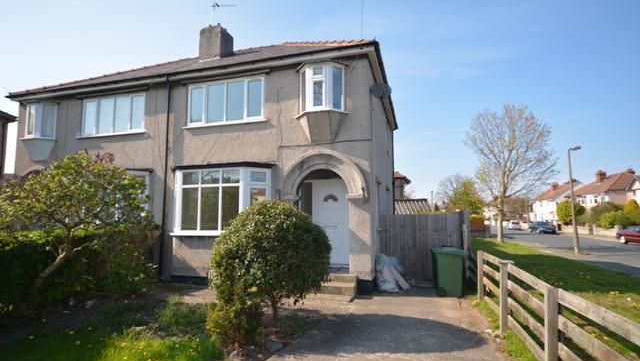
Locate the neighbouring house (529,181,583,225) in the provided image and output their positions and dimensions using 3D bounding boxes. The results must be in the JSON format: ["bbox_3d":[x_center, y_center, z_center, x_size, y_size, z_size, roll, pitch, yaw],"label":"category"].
[{"bbox_3d":[49.000,4.870,68.000,7.200,8.200,13.000,-2,-6,18],"label":"neighbouring house"}]

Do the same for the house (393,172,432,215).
[{"bbox_3d":[5.400,1.744,36.000,8.000,7.800,9.000,-2,-6,19],"label":"house"}]

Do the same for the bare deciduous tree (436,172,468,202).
[{"bbox_3d":[17.454,2.868,44.000,5.000,7.630,5.000,-2,-6,18],"label":"bare deciduous tree"}]

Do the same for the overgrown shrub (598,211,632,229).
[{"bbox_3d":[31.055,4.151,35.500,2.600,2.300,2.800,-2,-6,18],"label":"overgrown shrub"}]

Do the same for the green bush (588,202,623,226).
[{"bbox_3d":[30.680,3.654,36.300,2.800,2.700,2.800,-2,-6,16],"label":"green bush"}]

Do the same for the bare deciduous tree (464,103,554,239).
[{"bbox_3d":[14.039,-0.626,25.025,6.100,10.300,6.100,-2,-6,18],"label":"bare deciduous tree"}]

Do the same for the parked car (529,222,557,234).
[{"bbox_3d":[26.347,5.613,40.000,1.730,1.440,4.200,-2,-6,16],"label":"parked car"}]

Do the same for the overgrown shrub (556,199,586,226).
[{"bbox_3d":[32.851,4.288,44.300,2.900,3.500,2.900,-2,-6,16],"label":"overgrown shrub"}]

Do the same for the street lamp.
[{"bbox_3d":[13.677,1.005,17.804,0.800,5.750,0.280,-2,-6,18],"label":"street lamp"}]

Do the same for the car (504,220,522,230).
[{"bbox_3d":[30.818,7.103,53.800,1.720,1.480,4.000,-2,-6,16],"label":"car"}]

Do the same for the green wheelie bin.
[{"bbox_3d":[3.060,2.150,7.950,0.730,1.070,0.580,-2,-6,18],"label":"green wheelie bin"}]

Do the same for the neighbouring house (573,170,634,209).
[{"bbox_3d":[49.405,2.779,55.540,7.800,9.200,11.900,-2,-6,16],"label":"neighbouring house"}]

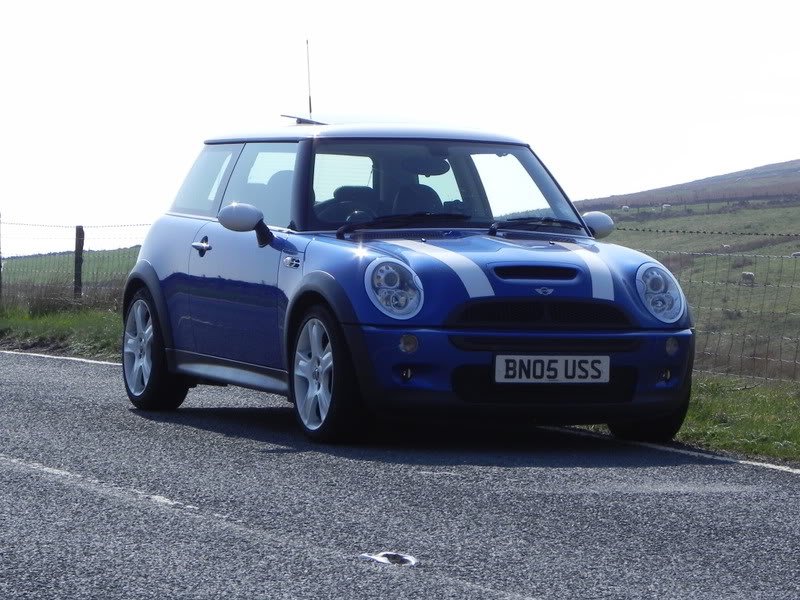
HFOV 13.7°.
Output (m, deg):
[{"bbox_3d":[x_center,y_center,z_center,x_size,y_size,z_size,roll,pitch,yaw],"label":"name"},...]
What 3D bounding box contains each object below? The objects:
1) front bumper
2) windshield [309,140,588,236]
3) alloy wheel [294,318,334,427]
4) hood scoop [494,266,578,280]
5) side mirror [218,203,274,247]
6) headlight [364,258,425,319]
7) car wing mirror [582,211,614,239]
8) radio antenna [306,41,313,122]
[{"bbox_3d":[0.567,0.307,13.924,1.650,0.410,0.390,1,1,-22],"label":"front bumper"},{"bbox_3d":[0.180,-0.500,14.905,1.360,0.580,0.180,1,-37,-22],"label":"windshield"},{"bbox_3d":[-0.273,0.312,14.038,0.200,0.475,0.475,1,1,-22],"label":"alloy wheel"},{"bbox_3d":[0.565,-0.114,13.942,0.395,0.070,0.110,1,-7,-22],"label":"hood scoop"},{"bbox_3d":[-0.677,-0.336,14.739,0.240,0.185,0.155,1,1,-22],"label":"side mirror"},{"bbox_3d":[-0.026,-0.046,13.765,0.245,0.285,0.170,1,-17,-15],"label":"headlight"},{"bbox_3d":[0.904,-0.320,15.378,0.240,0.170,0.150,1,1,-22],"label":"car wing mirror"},{"bbox_3d":[-0.447,-1.079,16.475,0.020,0.435,0.025,1,-9,-22],"label":"radio antenna"}]

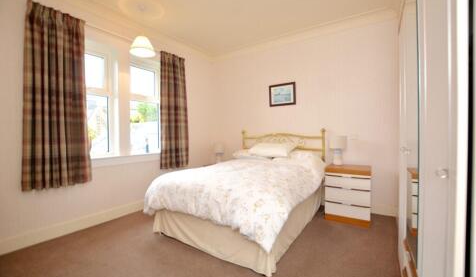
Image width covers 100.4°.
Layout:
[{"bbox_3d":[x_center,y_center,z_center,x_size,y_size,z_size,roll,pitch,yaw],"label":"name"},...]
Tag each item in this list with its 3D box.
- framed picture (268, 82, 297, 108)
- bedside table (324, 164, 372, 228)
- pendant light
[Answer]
[{"bbox_3d":[0.768,-0.756,3.450,0.479,0.377,0.025,1,2,35],"label":"framed picture"},{"bbox_3d":[1.462,0.711,2.615,0.488,0.666,0.488,1,2,35],"label":"bedside table"},{"bbox_3d":[-1.202,-1.163,2.505,0.293,0.184,0.293,0,1,0],"label":"pendant light"}]

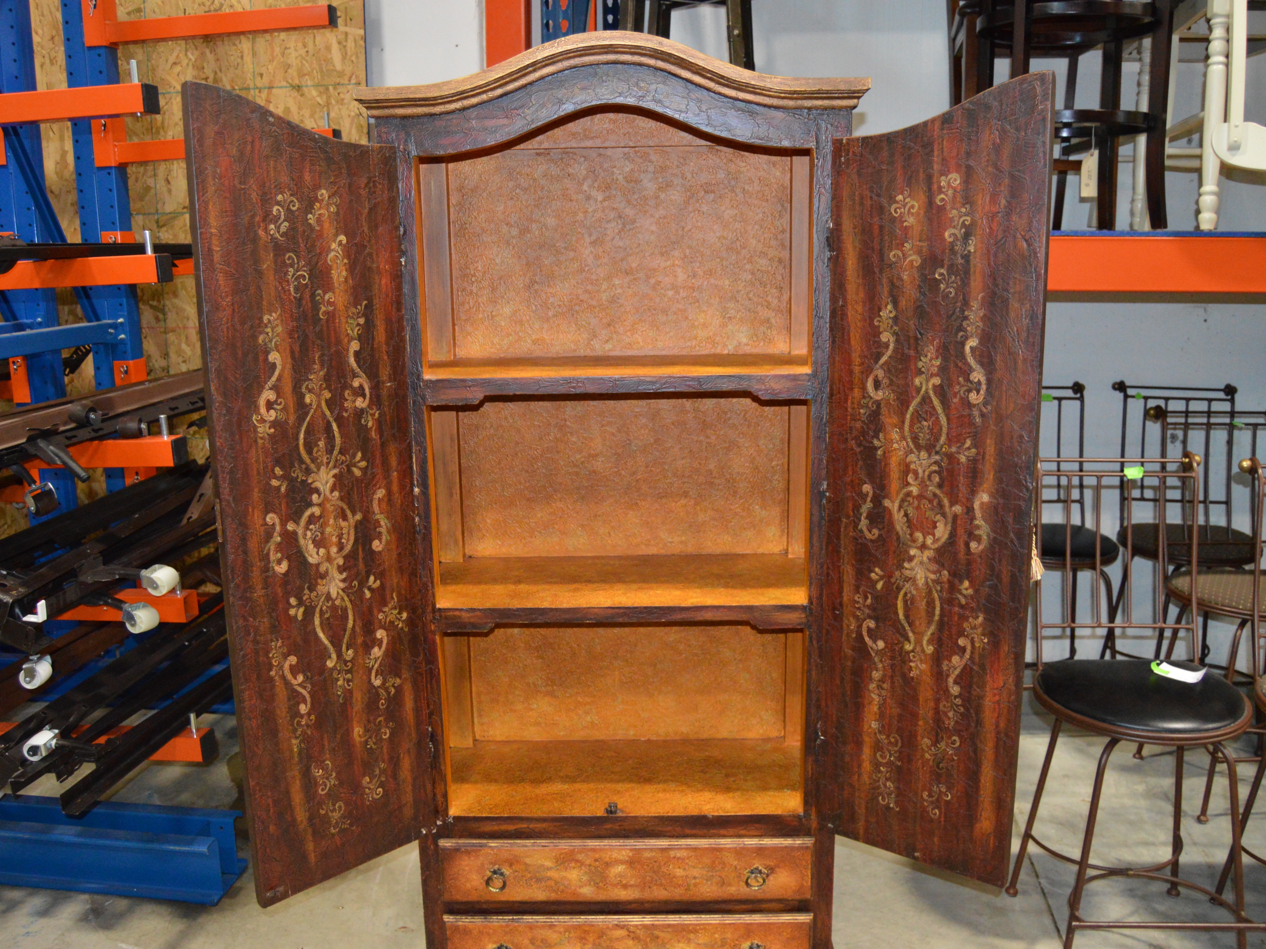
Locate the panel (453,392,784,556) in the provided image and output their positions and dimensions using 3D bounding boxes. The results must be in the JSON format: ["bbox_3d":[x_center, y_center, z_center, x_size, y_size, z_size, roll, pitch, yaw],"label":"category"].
[{"bbox_3d":[-0.019,-0.006,2.381,0.727,0.381,0.025,-1,12,2],"label":"panel"}]

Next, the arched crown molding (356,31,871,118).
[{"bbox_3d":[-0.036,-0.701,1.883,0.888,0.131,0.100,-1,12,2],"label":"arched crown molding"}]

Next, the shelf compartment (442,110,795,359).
[{"bbox_3d":[-0.029,-0.456,2.078,0.738,0.488,0.344,-1,12,1],"label":"shelf compartment"}]

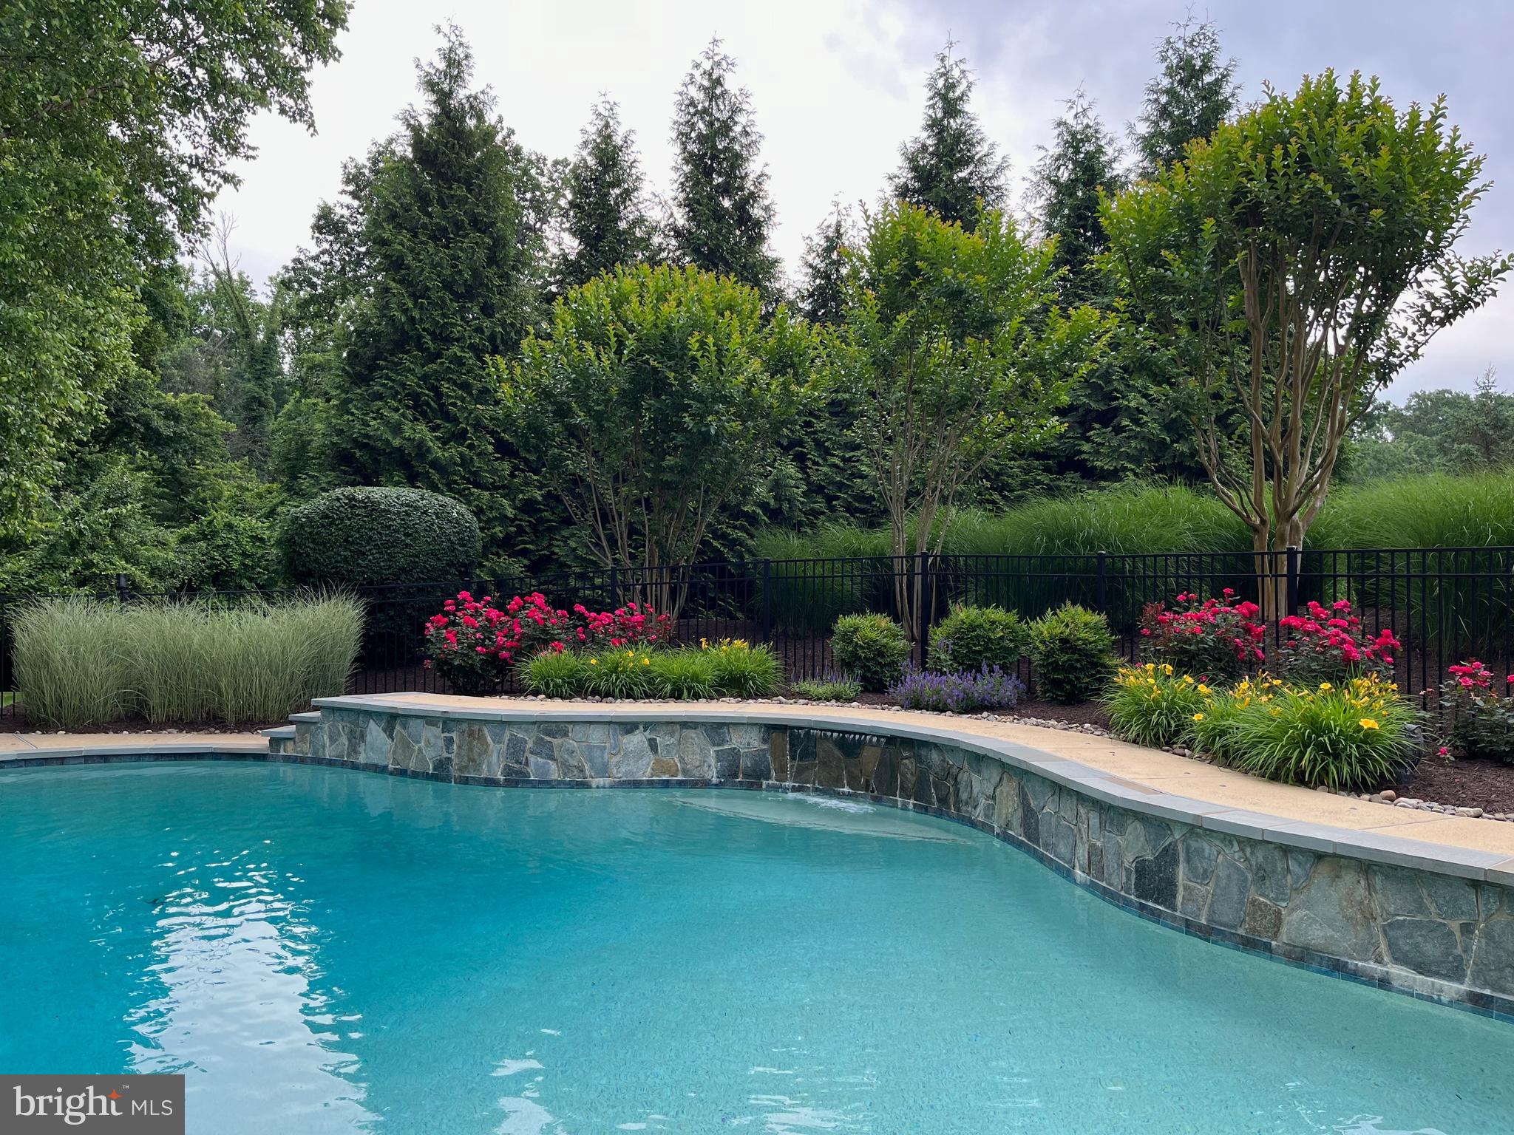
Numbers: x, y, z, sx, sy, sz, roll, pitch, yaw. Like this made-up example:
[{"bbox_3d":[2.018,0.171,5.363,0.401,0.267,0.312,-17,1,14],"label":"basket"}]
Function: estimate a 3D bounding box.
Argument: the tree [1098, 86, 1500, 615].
[{"bbox_3d":[5.907,-2.373,12.200,4.370,5.900,4.100,0,0,0],"label":"tree"}]

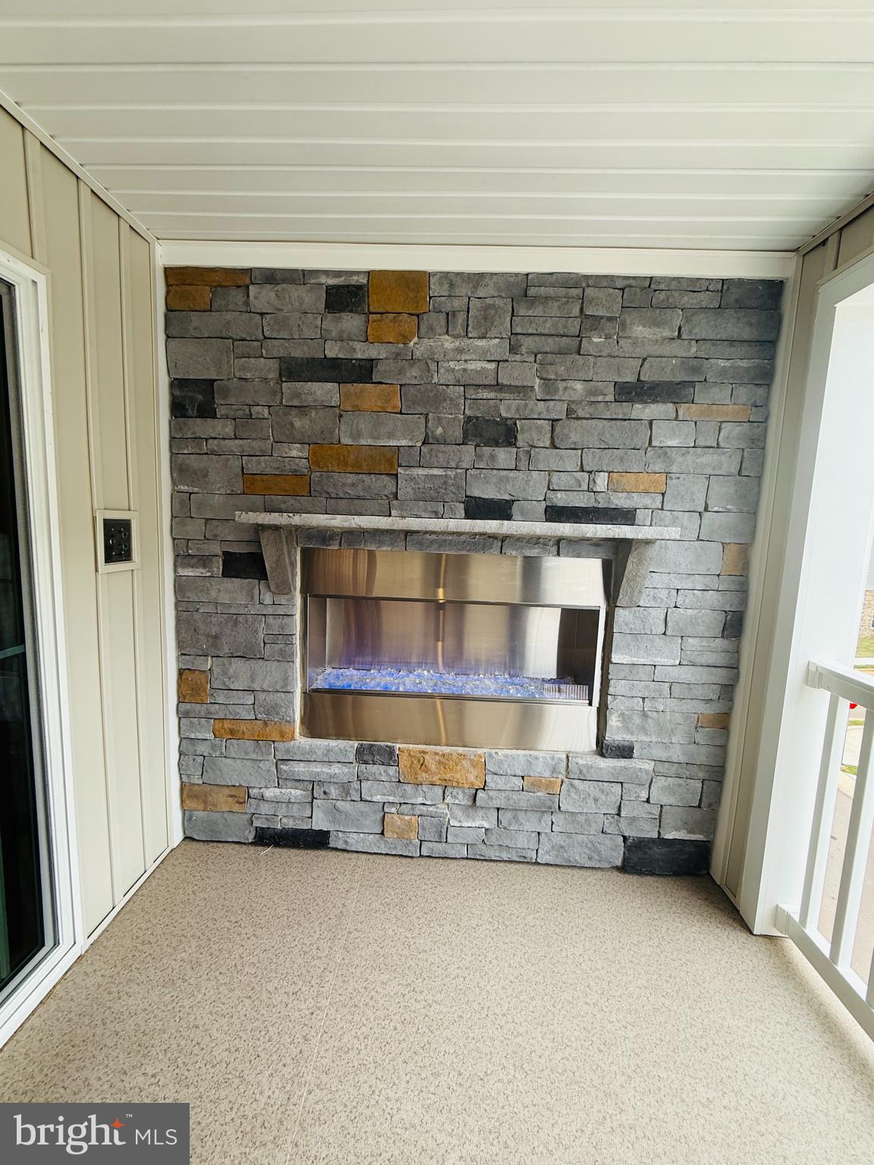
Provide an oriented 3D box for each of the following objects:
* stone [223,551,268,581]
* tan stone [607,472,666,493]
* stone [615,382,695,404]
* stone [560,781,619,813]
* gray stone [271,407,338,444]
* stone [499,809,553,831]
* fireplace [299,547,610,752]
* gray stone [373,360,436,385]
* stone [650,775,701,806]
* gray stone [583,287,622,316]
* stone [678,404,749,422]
[{"bbox_3d":[-0.750,-0.070,1.914,0.214,0.107,0.070,2,7,2],"label":"stone"},{"bbox_3d":[0.776,-0.389,1.854,0.220,0.076,0.060,2,6,2],"label":"tan stone"},{"bbox_3d":[0.806,-0.706,1.767,0.287,0.070,0.055,2,7,2],"label":"stone"},{"bbox_3d":[0.639,0.894,1.997,0.244,0.128,0.060,2,6,2],"label":"stone"},{"bbox_3d":[-0.515,-0.620,1.874,0.261,0.136,0.060,2,7,2],"label":"gray stone"},{"bbox_3d":[0.372,0.984,1.988,0.213,0.088,0.070,2,7,2],"label":"stone"},{"bbox_3d":[0.059,0.259,2.107,1.234,0.800,0.360,2,7,2],"label":"fireplace"},{"bbox_3d":[-0.117,-0.790,1.786,0.237,0.080,0.055,2,7,2],"label":"gray stone"},{"bbox_3d":[0.980,0.858,1.957,0.208,0.115,0.060,2,7,2],"label":"stone"},{"bbox_3d":[0.605,-1.024,1.747,0.136,0.094,0.070,2,7,2],"label":"gray stone"},{"bbox_3d":[1.031,-0.636,1.778,0.271,0.059,0.060,2,7,2],"label":"stone"}]

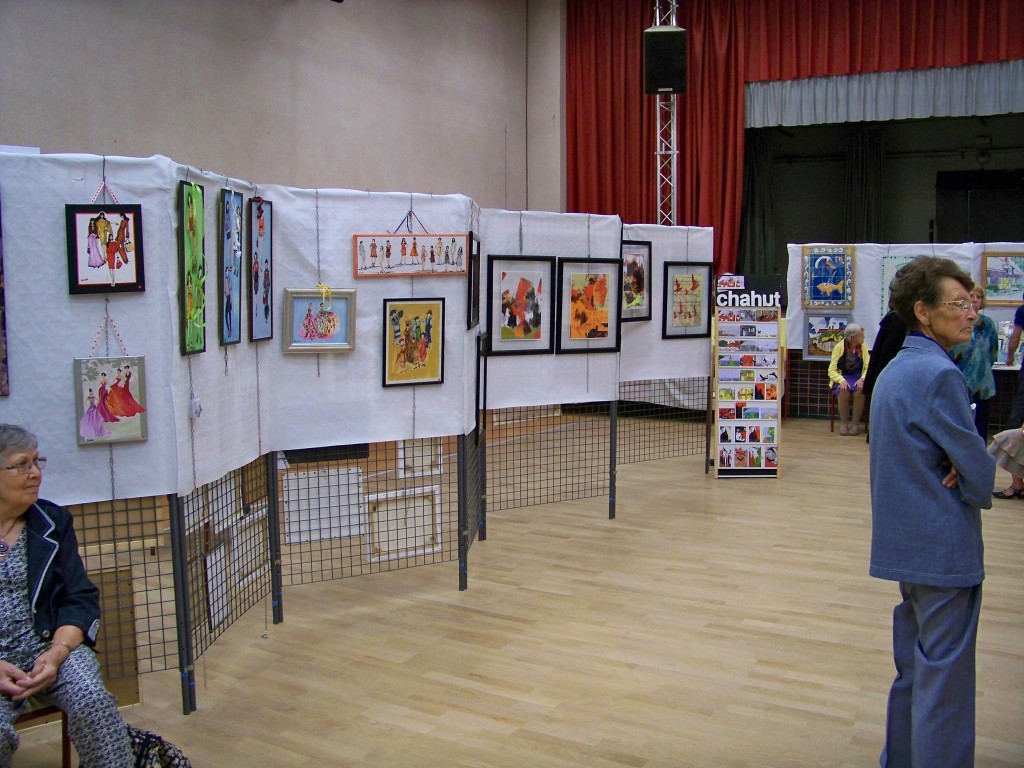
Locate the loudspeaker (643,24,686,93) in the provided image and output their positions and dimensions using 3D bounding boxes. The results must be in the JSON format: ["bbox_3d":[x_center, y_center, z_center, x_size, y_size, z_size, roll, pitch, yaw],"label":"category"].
[{"bbox_3d":[1.766,-3.727,11.265,0.480,0.720,0.450,1,24,8],"label":"loudspeaker"}]

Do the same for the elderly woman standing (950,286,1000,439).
[{"bbox_3d":[3.682,-0.003,7.792,0.440,1.580,0.300,3,7,25],"label":"elderly woman standing"}]

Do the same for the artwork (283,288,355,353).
[{"bbox_3d":[-0.882,-0.290,4.475,0.350,0.293,0.030,-4,6,-32],"label":"artwork"}]

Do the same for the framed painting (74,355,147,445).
[{"bbox_3d":[-1.366,0.058,3.330,0.235,0.297,0.025,-3,6,-28],"label":"framed painting"}]

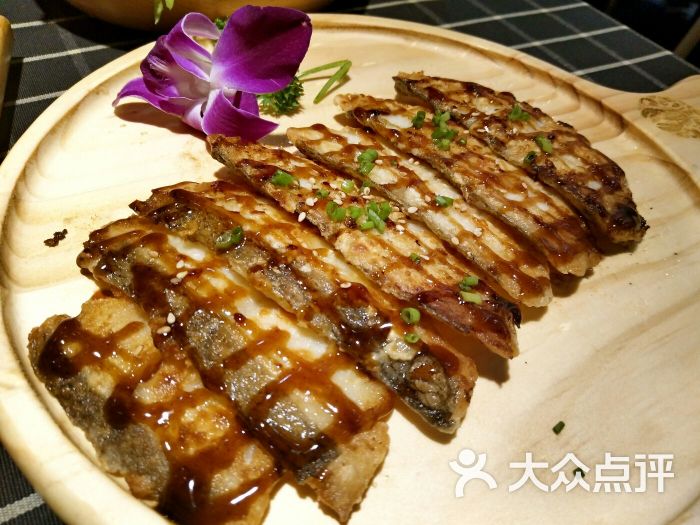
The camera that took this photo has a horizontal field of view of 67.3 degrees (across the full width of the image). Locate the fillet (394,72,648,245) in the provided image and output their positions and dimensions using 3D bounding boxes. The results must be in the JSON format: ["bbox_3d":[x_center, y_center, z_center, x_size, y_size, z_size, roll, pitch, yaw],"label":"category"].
[{"bbox_3d":[0.068,-0.050,0.211,0.115,0.017,0.041,39,54,22],"label":"fillet"}]

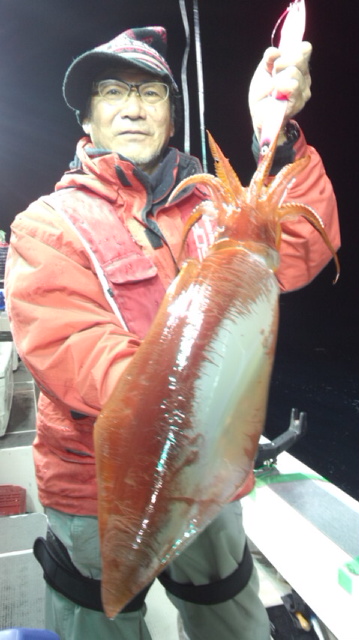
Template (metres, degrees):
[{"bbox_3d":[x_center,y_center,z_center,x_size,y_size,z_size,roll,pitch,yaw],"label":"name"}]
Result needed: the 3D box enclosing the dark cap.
[{"bbox_3d":[-0.110,-0.482,0.900,0.200,0.165,0.265,5,16,22],"label":"dark cap"}]

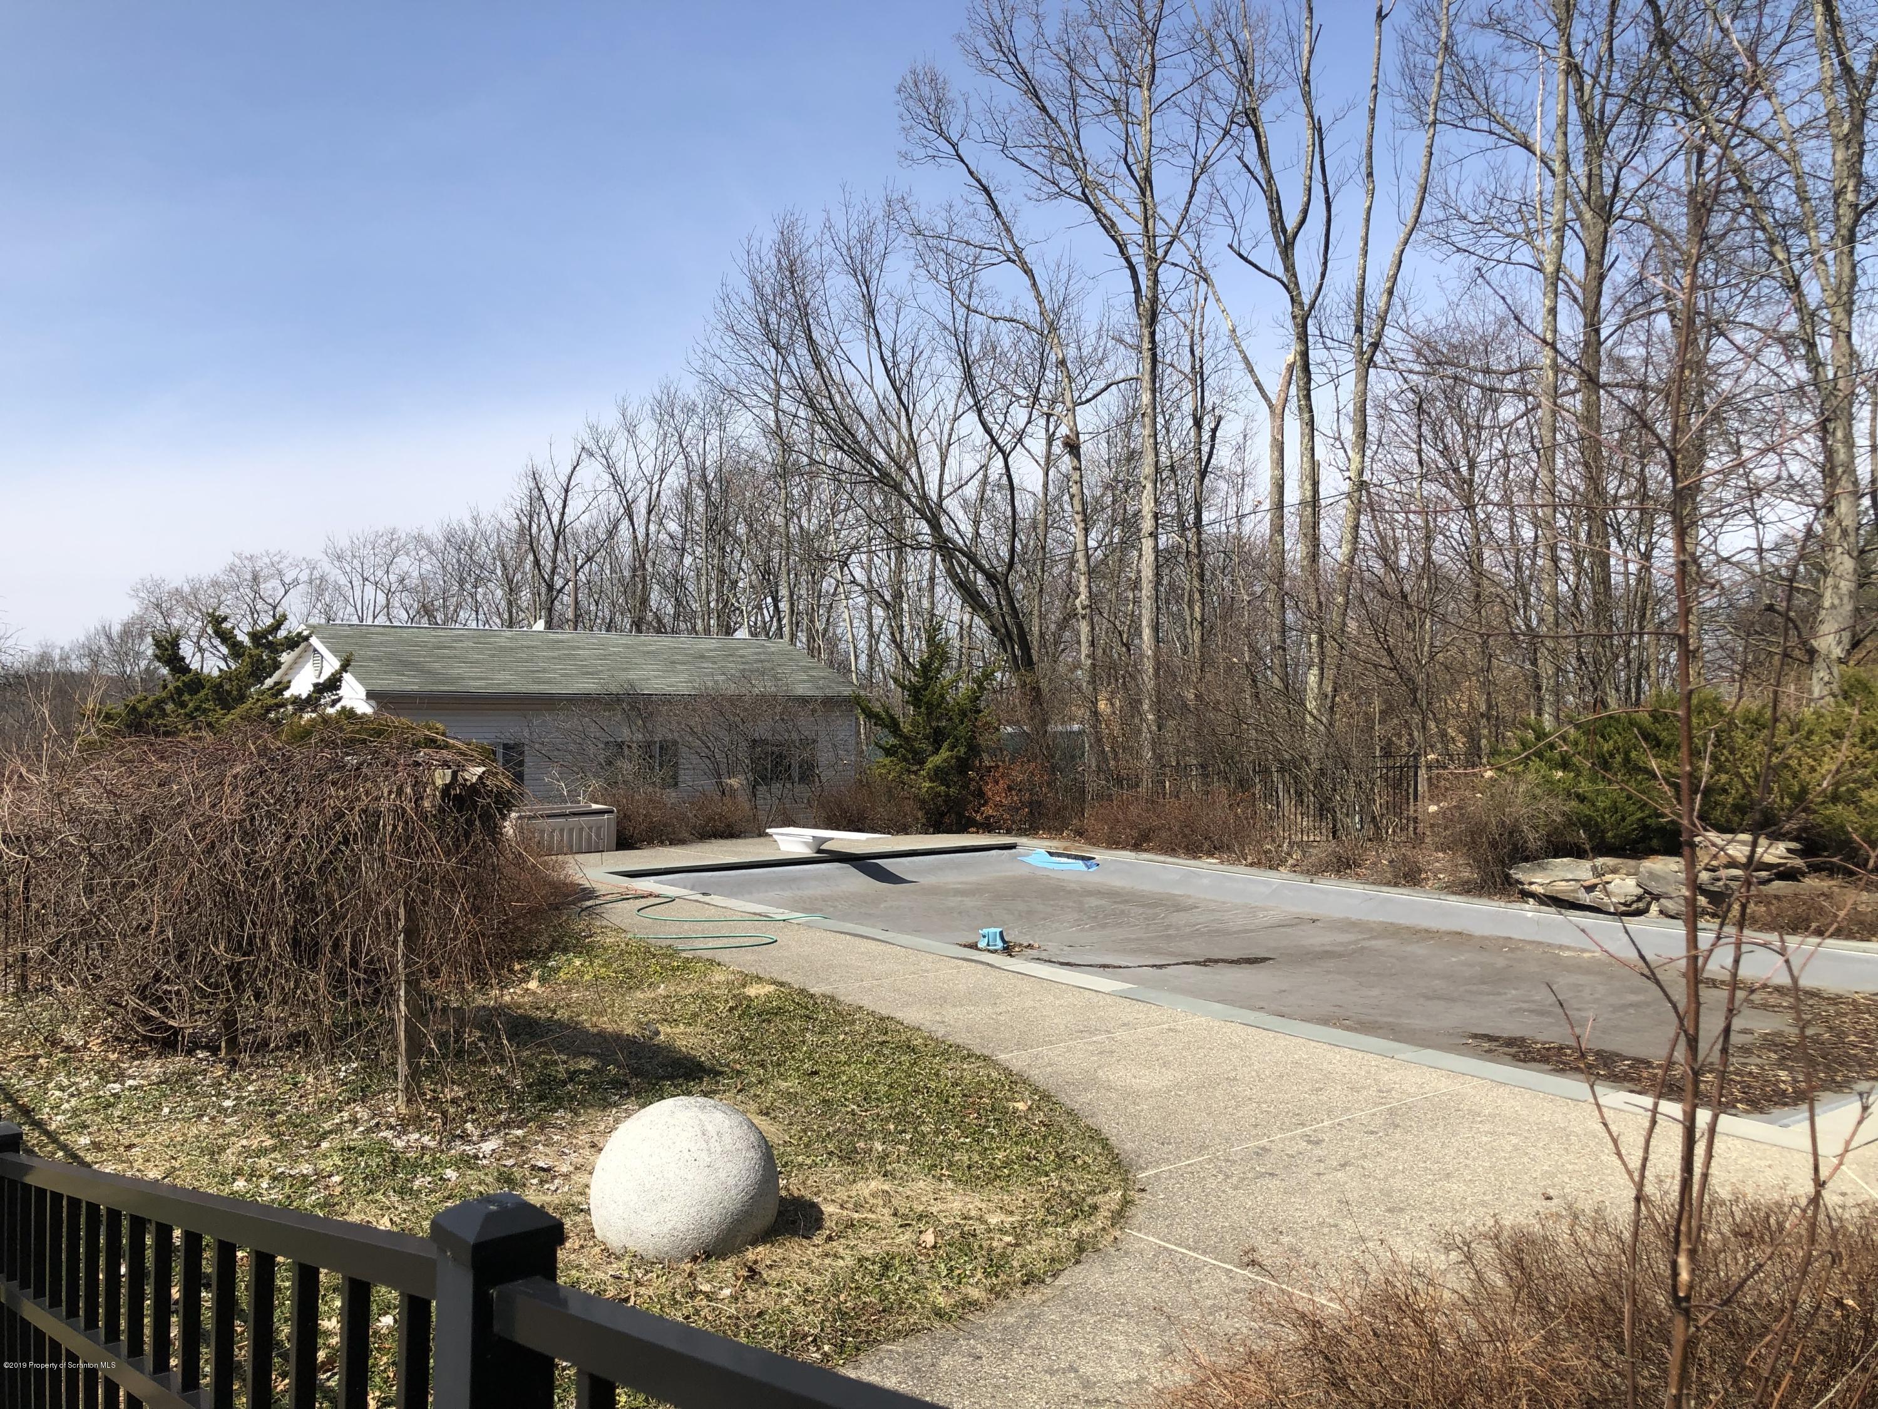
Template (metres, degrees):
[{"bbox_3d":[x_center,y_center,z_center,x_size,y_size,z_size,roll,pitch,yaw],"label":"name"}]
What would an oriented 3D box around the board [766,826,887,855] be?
[{"bbox_3d":[-1.450,1.800,19.800,0.460,0.330,2.400,0,0,-38],"label":"board"}]

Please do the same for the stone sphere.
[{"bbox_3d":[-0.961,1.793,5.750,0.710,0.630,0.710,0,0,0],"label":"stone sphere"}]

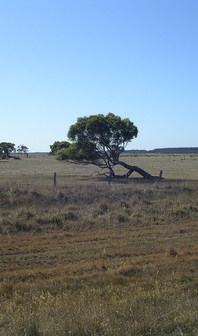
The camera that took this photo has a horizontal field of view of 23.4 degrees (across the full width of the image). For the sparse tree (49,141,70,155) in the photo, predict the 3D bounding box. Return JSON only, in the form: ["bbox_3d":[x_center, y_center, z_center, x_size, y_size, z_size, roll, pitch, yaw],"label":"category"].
[{"bbox_3d":[-13.090,-6.370,165.000,7.830,6.130,7.500,0,2,0],"label":"sparse tree"}]

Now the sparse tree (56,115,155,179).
[{"bbox_3d":[0.770,-2.110,46.000,9.160,6.200,6.800,0,2,0],"label":"sparse tree"}]

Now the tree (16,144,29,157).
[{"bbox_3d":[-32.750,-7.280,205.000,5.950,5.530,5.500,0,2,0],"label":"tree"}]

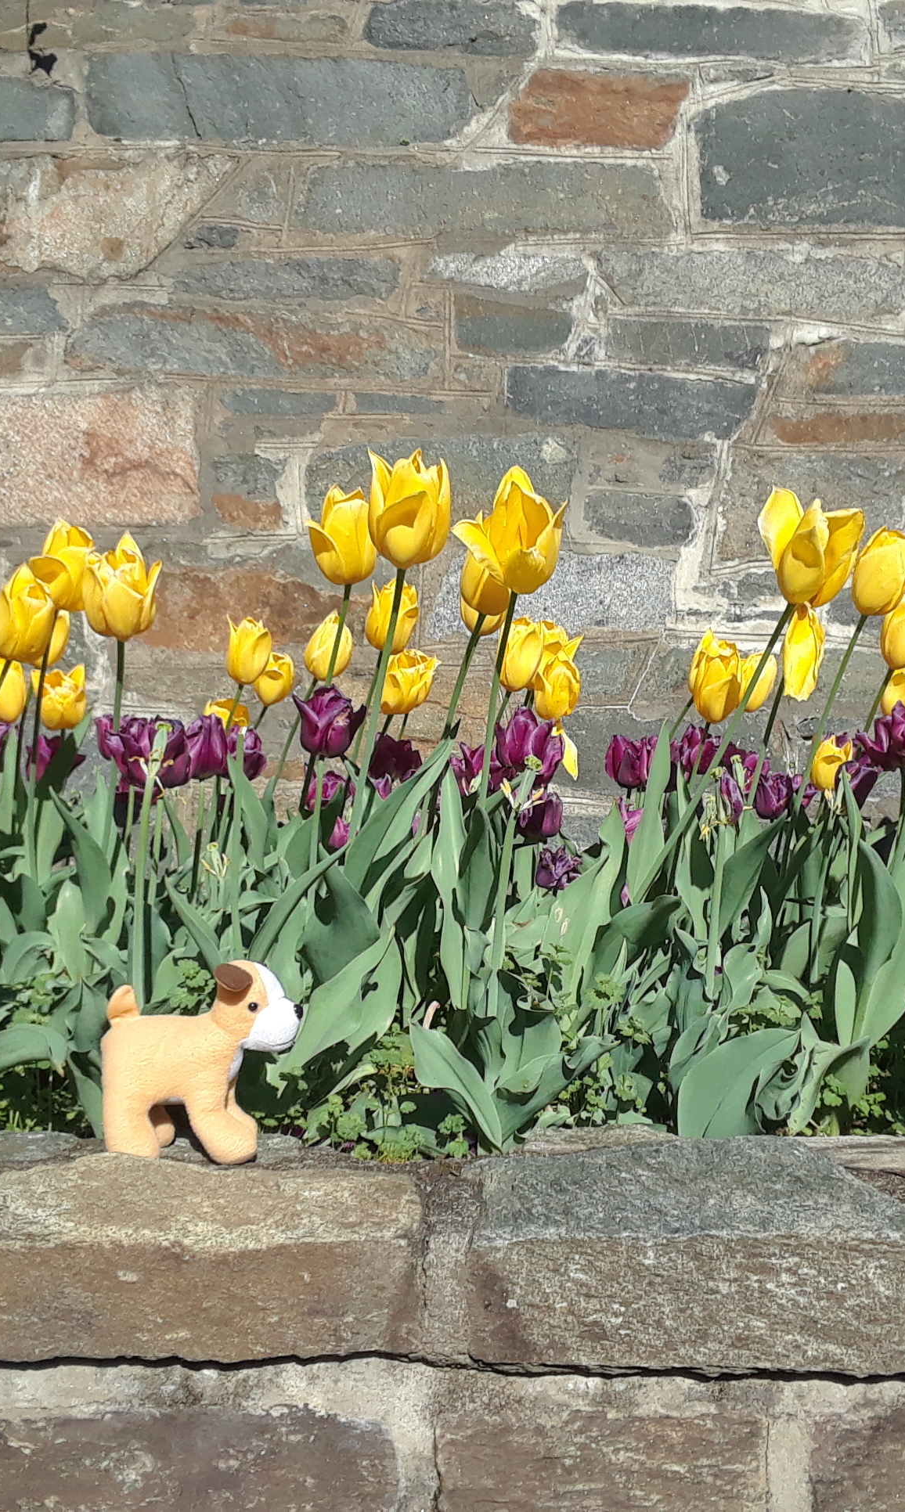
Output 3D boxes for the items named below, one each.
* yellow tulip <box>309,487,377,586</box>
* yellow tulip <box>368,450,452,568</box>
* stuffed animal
[{"bbox_3d":[-0.087,-0.174,1.390,0.053,0.079,0.051,-5,-1,0],"label":"yellow tulip"},{"bbox_3d":[-0.032,-0.188,1.330,0.062,0.087,0.062,0,2,0],"label":"yellow tulip"},{"bbox_3d":[-0.172,0.208,1.190,0.133,0.135,0.068,0,2,9],"label":"stuffed animal"}]

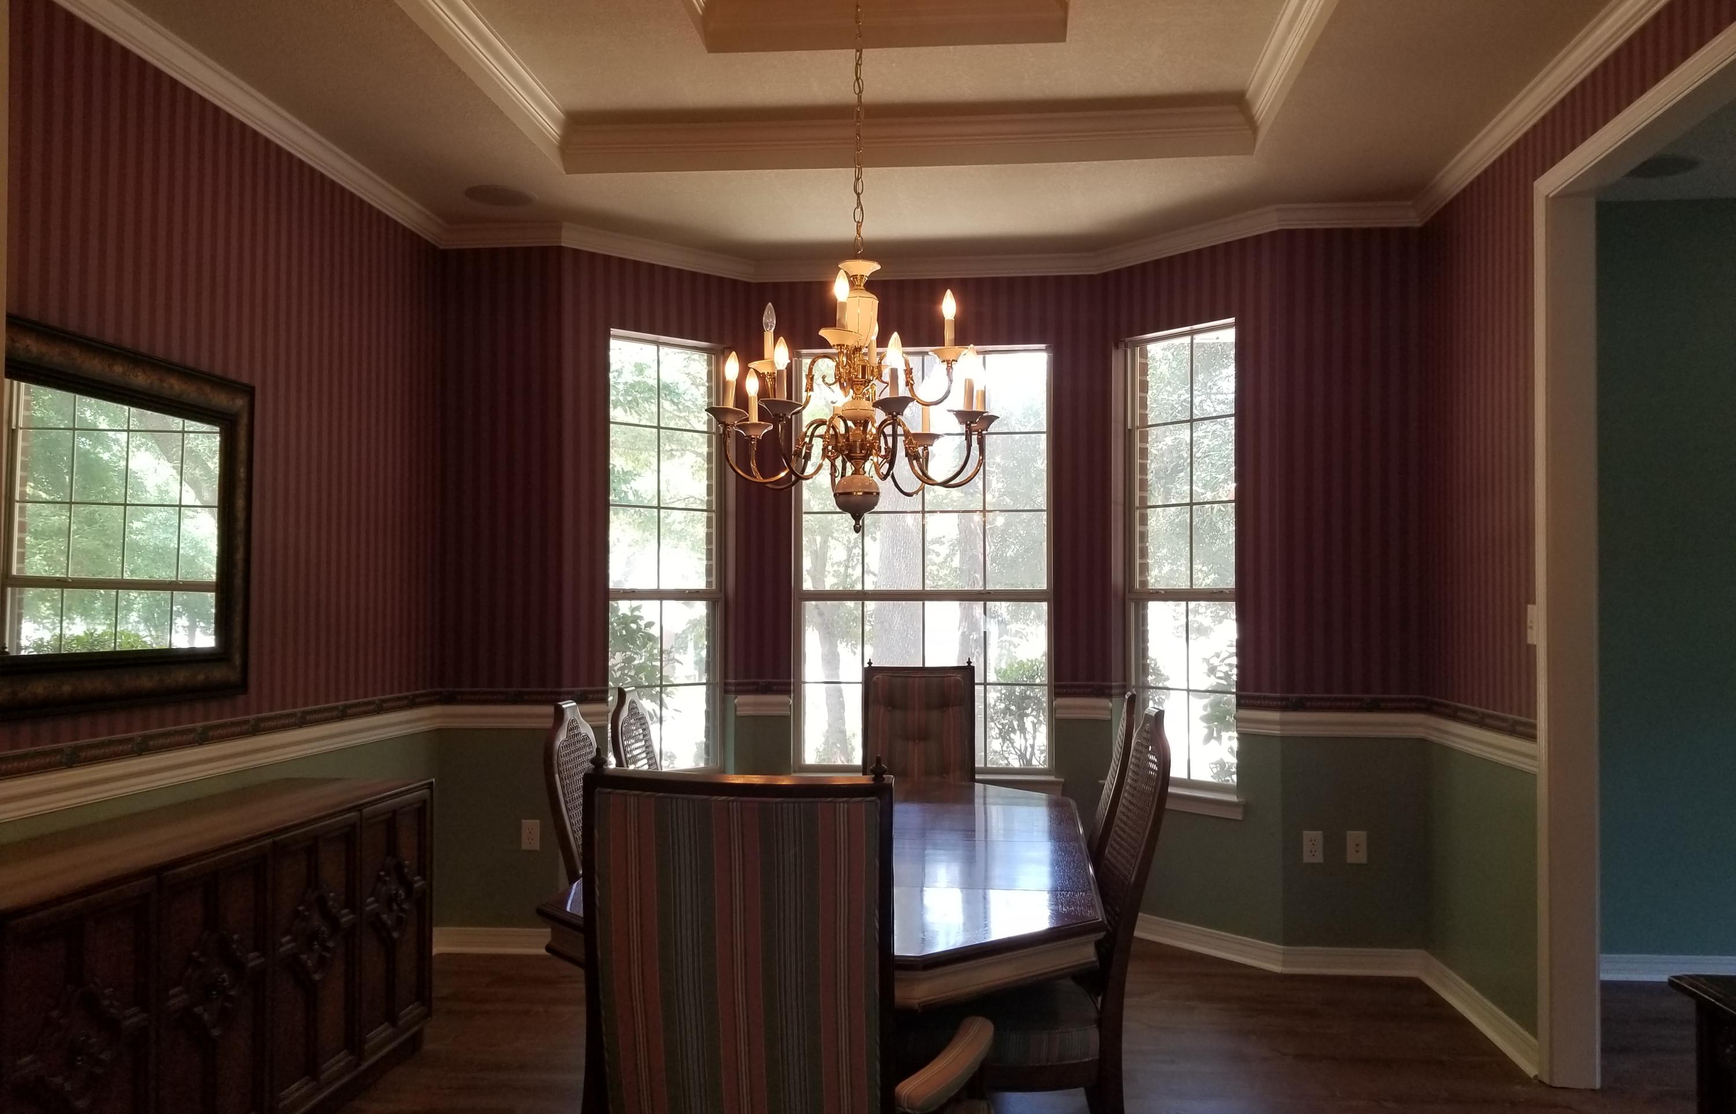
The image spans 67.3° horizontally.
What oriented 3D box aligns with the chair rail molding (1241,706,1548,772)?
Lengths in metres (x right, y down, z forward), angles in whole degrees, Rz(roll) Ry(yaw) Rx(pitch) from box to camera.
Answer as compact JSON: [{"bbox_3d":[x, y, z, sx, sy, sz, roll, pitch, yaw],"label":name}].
[{"bbox_3d":[1.606,0.583,4.207,0.625,0.090,1.120,0,-2,6],"label":"chair rail molding"}]

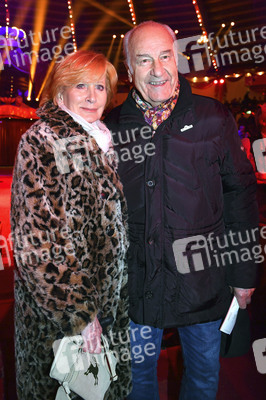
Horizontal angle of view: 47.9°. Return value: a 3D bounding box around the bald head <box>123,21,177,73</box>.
[{"bbox_3d":[0.058,-0.470,0.972,0.168,0.205,0.208,-9,18,-4],"label":"bald head"}]

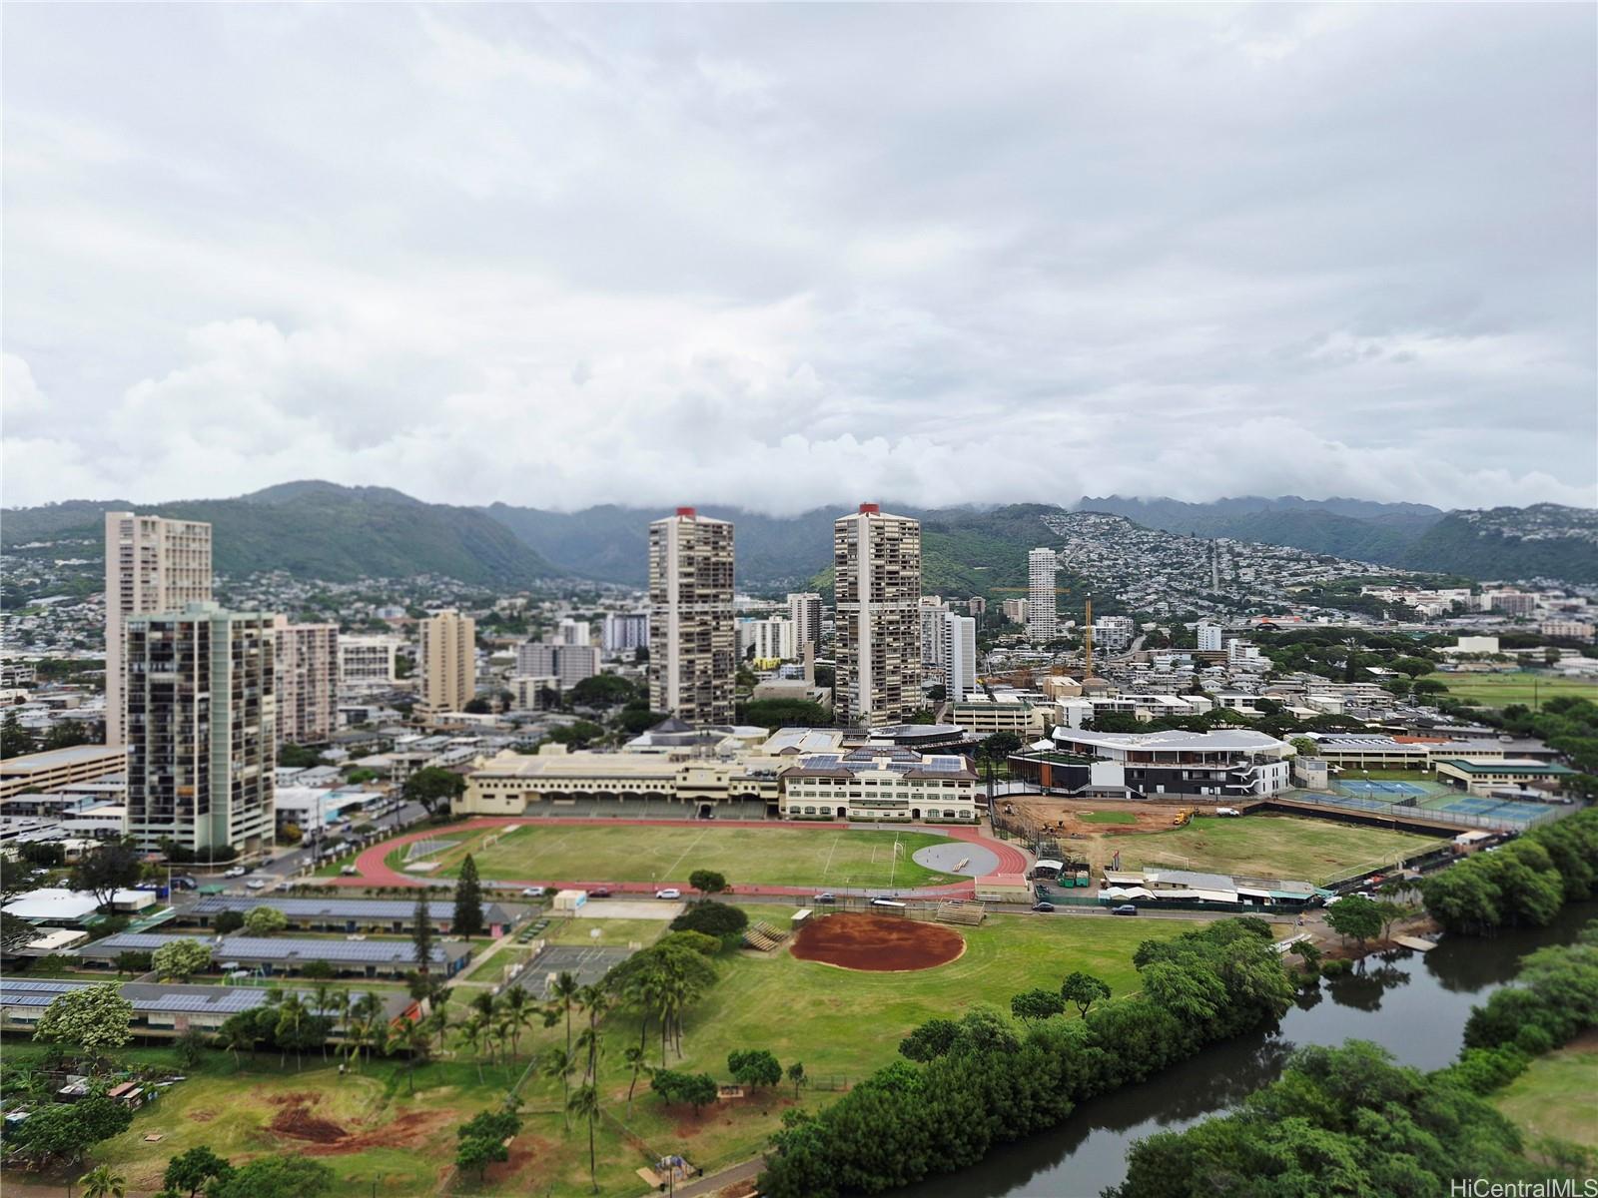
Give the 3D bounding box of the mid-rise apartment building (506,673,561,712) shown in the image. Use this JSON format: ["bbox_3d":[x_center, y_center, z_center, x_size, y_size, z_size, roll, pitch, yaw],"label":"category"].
[{"bbox_3d":[-158.410,57.110,637.000,28.000,22.090,14.000,0,0,-43],"label":"mid-rise apartment building"}]

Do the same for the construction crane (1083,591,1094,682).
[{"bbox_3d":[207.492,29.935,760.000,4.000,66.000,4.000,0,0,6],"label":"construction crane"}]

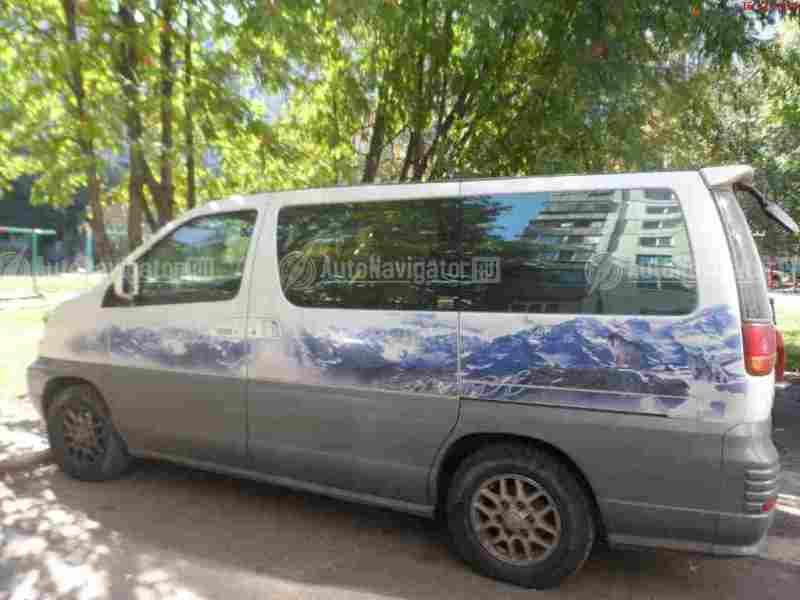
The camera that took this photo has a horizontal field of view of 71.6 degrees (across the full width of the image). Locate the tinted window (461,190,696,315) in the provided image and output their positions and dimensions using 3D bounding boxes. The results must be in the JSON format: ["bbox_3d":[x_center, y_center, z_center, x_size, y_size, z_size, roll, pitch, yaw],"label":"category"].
[{"bbox_3d":[0.708,-0.188,2.324,0.930,0.515,0.085,1,1,26],"label":"tinted window"}]

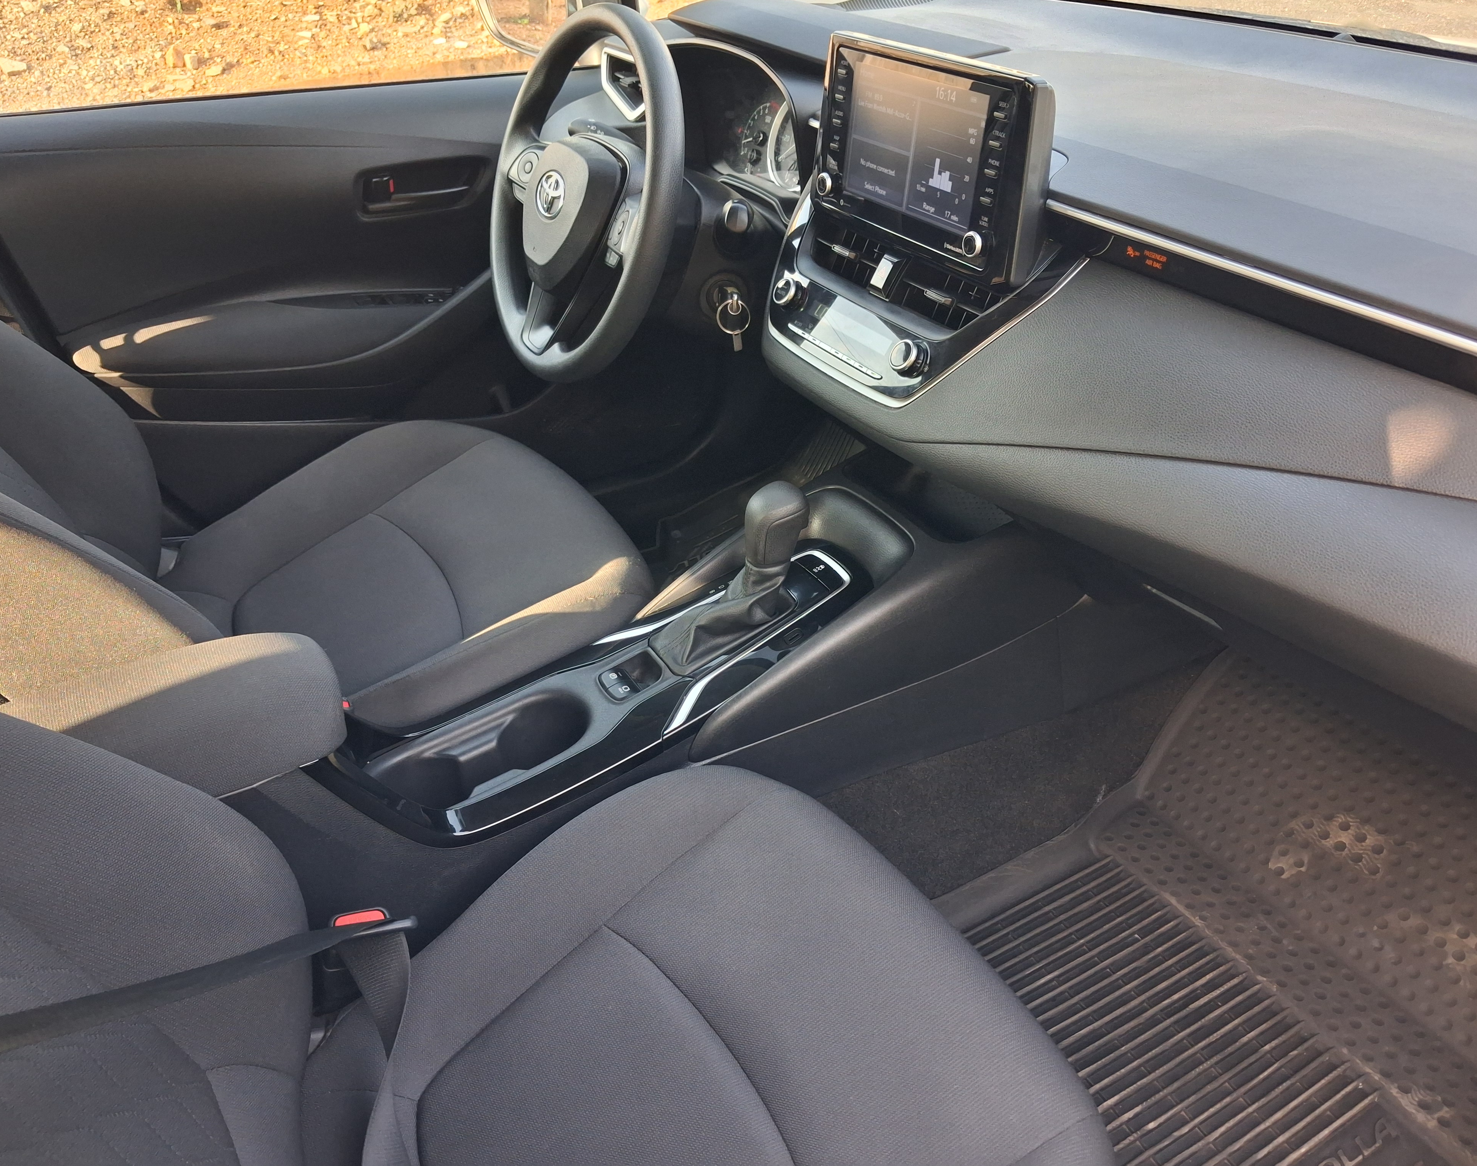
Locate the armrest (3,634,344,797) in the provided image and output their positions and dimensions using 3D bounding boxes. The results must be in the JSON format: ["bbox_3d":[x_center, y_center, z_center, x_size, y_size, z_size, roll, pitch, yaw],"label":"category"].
[{"bbox_3d":[-0.425,0.107,0.856,0.270,0.064,0.145,-18,37,-26],"label":"armrest"}]

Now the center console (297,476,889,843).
[{"bbox_3d":[-0.115,0.049,1.048,0.525,0.171,0.180,-22,38,-24],"label":"center console"}]

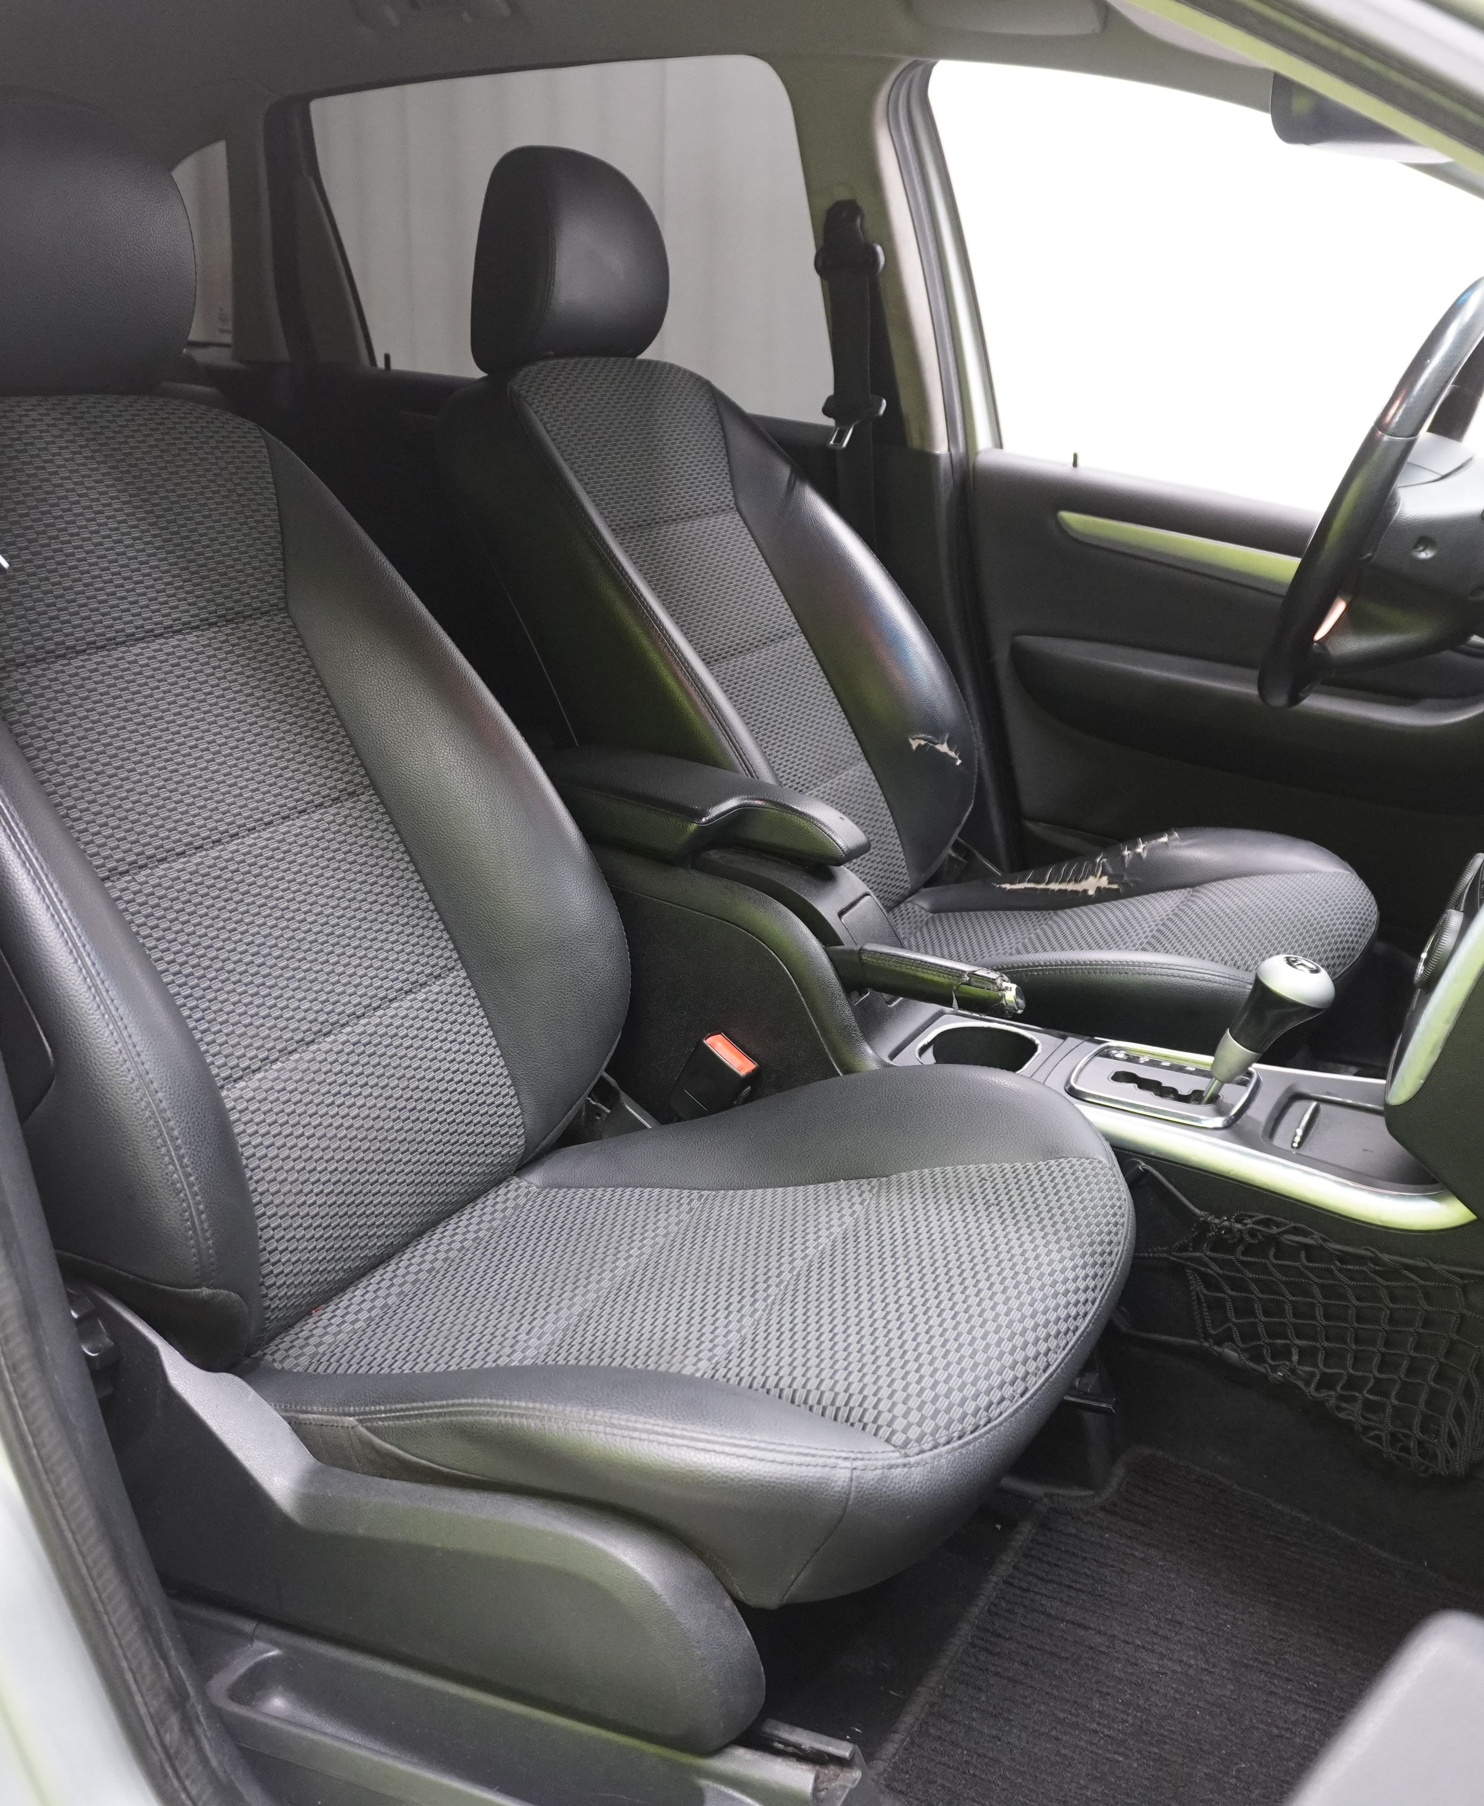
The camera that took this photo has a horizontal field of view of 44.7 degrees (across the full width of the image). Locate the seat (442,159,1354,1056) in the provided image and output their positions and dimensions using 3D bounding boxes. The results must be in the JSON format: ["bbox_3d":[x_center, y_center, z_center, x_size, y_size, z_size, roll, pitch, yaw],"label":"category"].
[{"bbox_3d":[0.158,-0.280,1.699,0.860,0.810,0.530,12,22,27],"label":"seat"}]

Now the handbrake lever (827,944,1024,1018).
[{"bbox_3d":[0.137,0.060,1.423,0.175,0.043,0.036,12,22,27],"label":"handbrake lever"}]

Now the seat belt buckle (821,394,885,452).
[{"bbox_3d":[0.123,-0.533,2.002,0.070,0.066,0.022,8,21,19],"label":"seat belt buckle"}]

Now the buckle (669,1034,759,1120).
[{"bbox_3d":[-0.030,0.149,1.451,0.048,0.085,0.028,37,32,15],"label":"buckle"}]

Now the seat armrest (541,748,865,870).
[{"bbox_3d":[-0.046,-0.084,1.464,0.335,0.070,0.120,12,22,27],"label":"seat armrest"}]

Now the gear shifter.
[{"bbox_3d":[0.362,0.092,1.284,0.055,0.130,0.052,31,30,18],"label":"gear shifter"}]

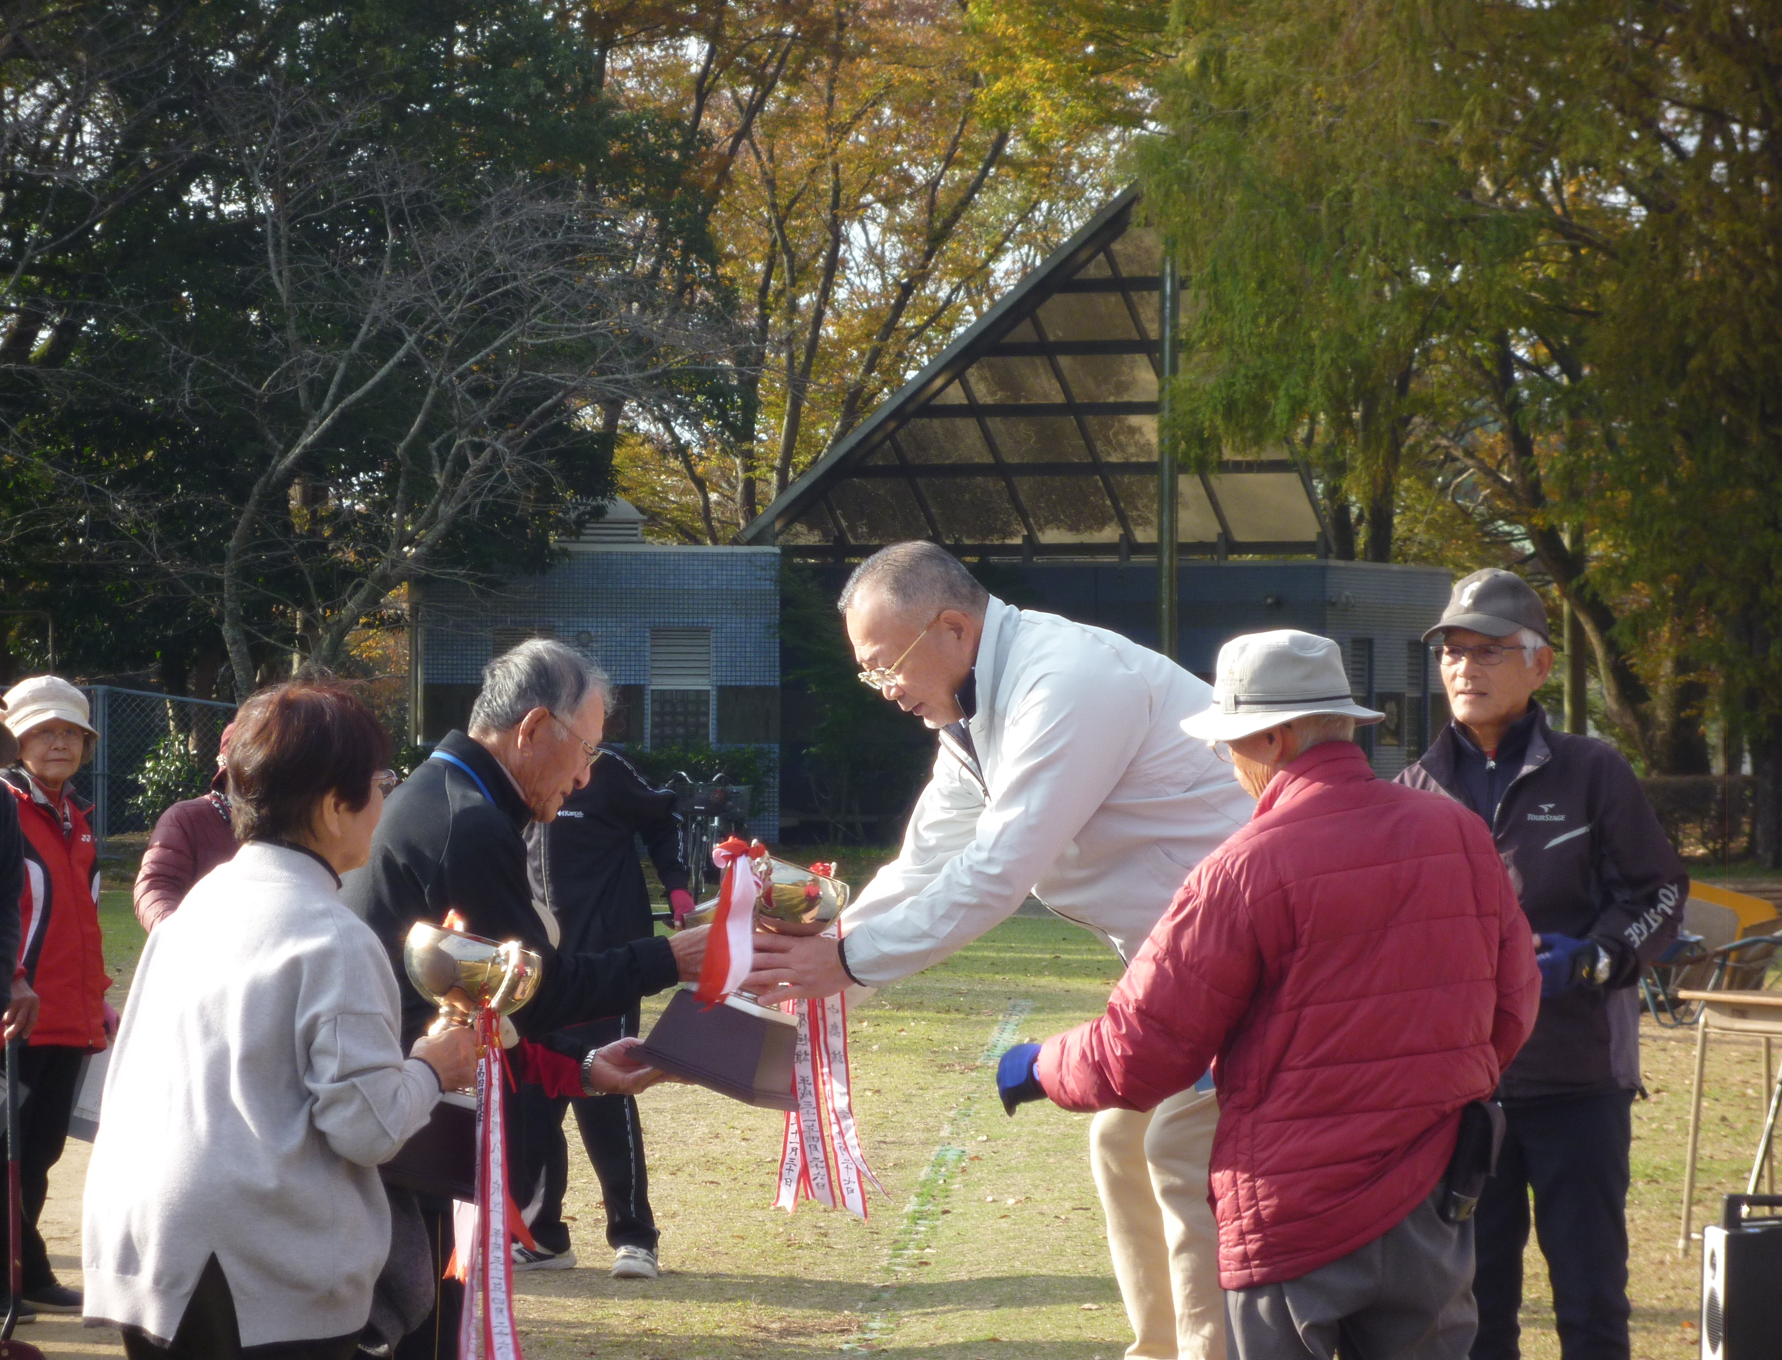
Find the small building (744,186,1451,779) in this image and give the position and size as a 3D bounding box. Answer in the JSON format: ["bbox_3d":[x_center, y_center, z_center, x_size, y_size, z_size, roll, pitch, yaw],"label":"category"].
[{"bbox_3d":[1.480,-1.750,73.300,7.300,6.950,7.300,0,0,27],"label":"small building"}]

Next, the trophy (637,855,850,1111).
[{"bbox_3d":[-0.188,0.390,8.800,0.190,0.310,0.210,22,4,19],"label":"trophy"}]

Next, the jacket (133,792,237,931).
[{"bbox_3d":[-1.580,0.585,16.000,0.530,0.650,0.330,0,0,-9],"label":"jacket"}]

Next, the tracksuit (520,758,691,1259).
[{"bbox_3d":[-0.810,0.815,16.600,0.530,1.285,0.340,0,0,37],"label":"tracksuit"}]

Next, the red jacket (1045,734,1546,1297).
[{"bbox_3d":[0.535,0.450,8.850,0.580,0.735,0.460,0,0,-30],"label":"red jacket"}]

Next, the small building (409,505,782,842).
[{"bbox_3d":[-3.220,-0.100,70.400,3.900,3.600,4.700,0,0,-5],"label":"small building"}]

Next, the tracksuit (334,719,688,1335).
[{"bbox_3d":[-0.526,0.735,8.850,0.500,1.330,0.480,0,0,-18],"label":"tracksuit"}]

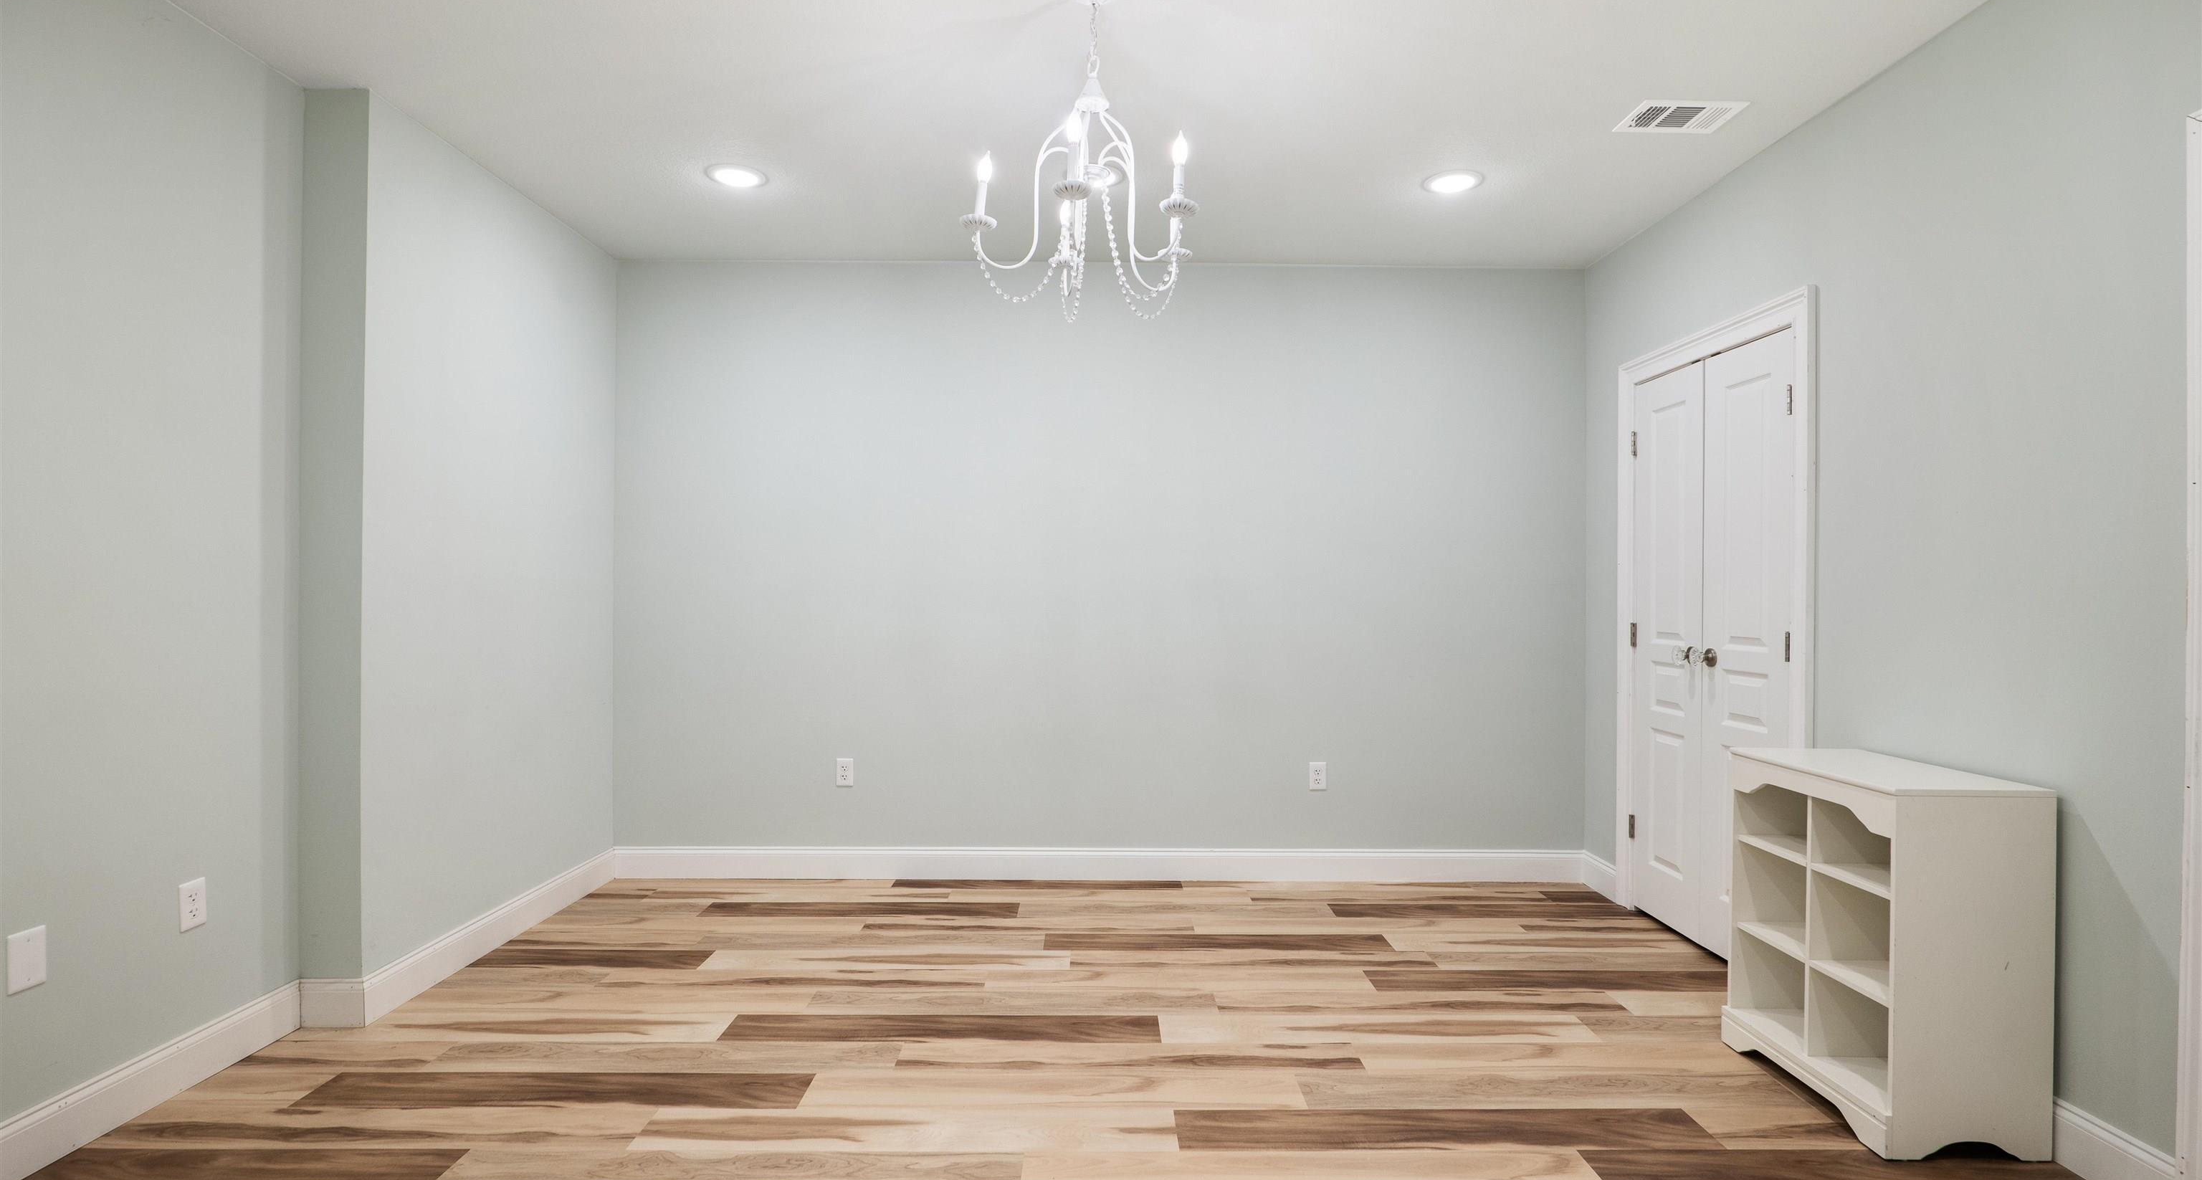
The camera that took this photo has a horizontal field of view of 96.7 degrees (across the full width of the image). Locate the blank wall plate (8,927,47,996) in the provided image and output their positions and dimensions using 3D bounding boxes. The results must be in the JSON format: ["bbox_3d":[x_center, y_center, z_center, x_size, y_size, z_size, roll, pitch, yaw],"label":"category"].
[{"bbox_3d":[-2.233,0.770,2.037,0.007,0.121,0.072,0,0,0],"label":"blank wall plate"}]

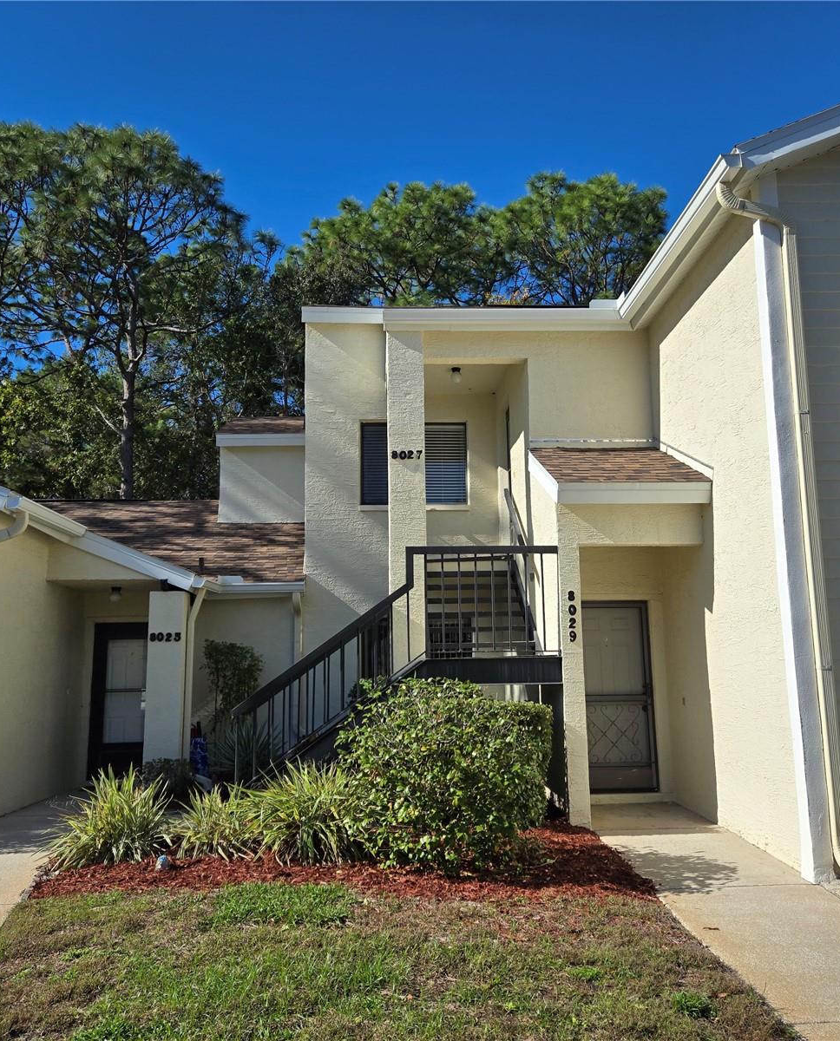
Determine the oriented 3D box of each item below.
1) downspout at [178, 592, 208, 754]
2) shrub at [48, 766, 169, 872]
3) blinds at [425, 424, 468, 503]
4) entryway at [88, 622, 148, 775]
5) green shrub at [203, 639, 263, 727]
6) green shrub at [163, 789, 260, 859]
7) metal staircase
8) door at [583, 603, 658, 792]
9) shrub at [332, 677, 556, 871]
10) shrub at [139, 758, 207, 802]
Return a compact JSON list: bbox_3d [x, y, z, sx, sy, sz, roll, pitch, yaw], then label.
[{"bbox_3d":[-2.622,1.950,10.791,0.220,2.300,0.200,0,-9,-2],"label":"downspout"},{"bbox_3d":[-2.693,2.528,8.060,1.040,0.770,1.050,0,-9,-3],"label":"shrub"},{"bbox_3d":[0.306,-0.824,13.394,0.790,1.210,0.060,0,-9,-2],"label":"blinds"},{"bbox_3d":[-3.871,2.378,12.096,0.920,2.060,0.250,0,-9,-2],"label":"entryway"},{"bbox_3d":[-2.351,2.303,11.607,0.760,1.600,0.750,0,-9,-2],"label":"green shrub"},{"bbox_3d":[-1.819,2.633,8.133,0.830,0.560,0.850,0,-9,-3],"label":"green shrub"},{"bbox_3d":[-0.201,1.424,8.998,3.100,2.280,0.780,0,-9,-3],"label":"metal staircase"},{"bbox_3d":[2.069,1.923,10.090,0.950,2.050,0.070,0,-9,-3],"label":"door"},{"bbox_3d":[0.216,2.091,7.857,1.800,1.520,1.350,0,-9,-3],"label":"shrub"},{"bbox_3d":[-2.678,2.823,9.999,0.720,0.480,0.620,0,-9,-2],"label":"shrub"}]

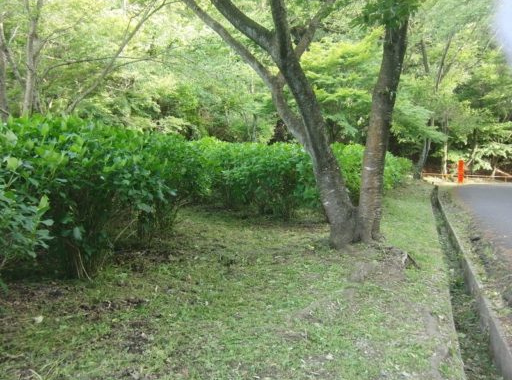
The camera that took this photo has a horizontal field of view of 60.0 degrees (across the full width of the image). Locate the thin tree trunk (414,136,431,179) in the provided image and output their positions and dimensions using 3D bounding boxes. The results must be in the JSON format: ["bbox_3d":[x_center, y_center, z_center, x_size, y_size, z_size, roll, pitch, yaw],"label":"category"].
[{"bbox_3d":[8.068,-1.551,21.500,0.720,2.050,0.550,0,3,0],"label":"thin tree trunk"}]

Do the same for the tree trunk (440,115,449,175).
[{"bbox_3d":[10.196,-2.407,24.000,0.420,3.150,0.420,0,3,0],"label":"tree trunk"}]

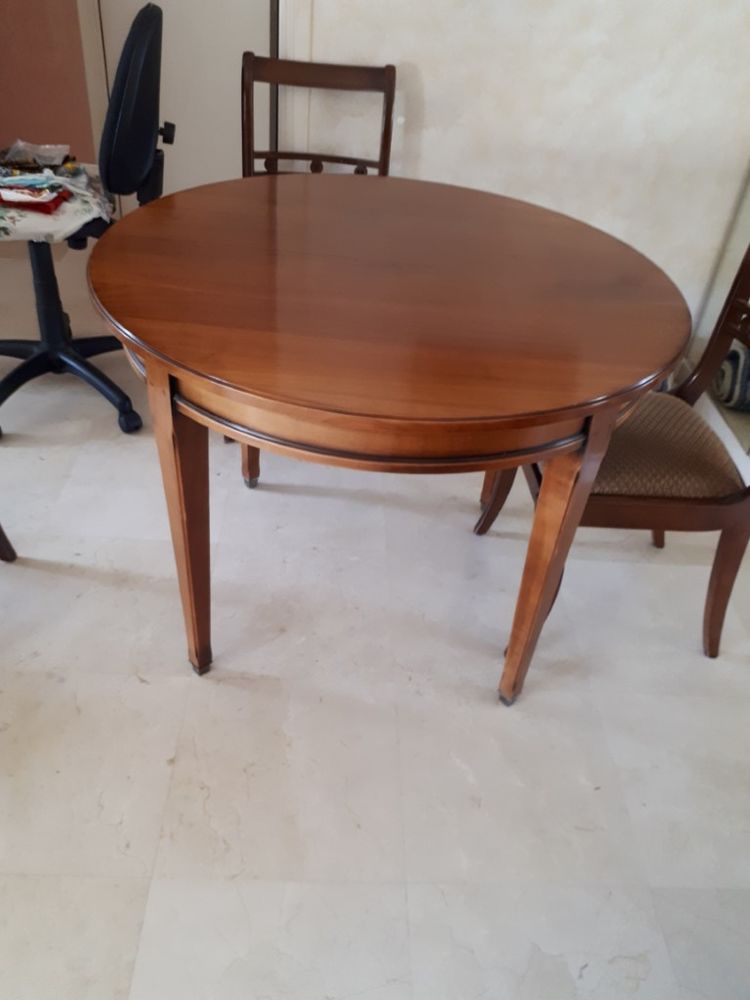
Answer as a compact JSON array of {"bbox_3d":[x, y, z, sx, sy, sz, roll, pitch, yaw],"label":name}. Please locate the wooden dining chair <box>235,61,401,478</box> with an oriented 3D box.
[{"bbox_3d":[-0.172,-0.640,2.096,0.440,0.890,0.500,4,38,-3],"label":"wooden dining chair"}]

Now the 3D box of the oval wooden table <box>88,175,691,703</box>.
[{"bbox_3d":[-0.001,-0.118,1.574,1.005,0.745,1.005,5,38,-1],"label":"oval wooden table"}]

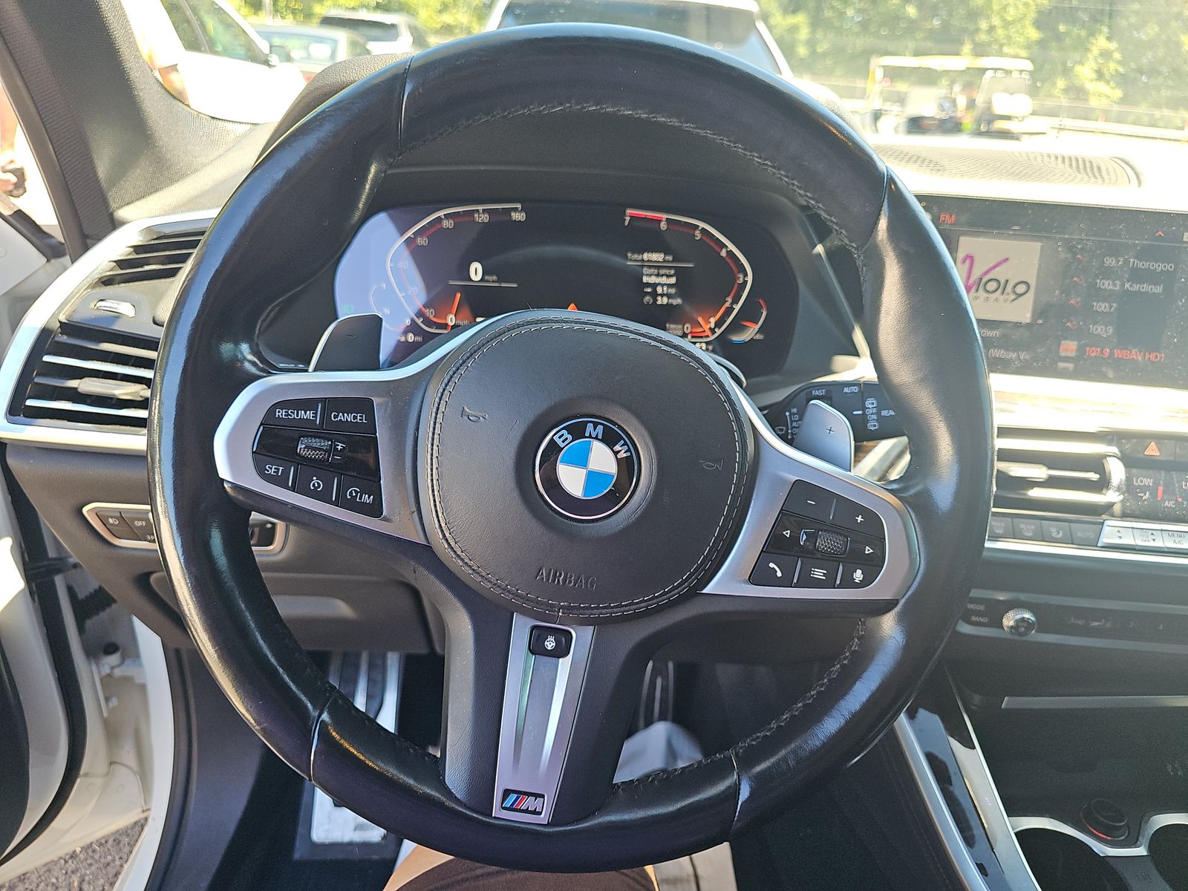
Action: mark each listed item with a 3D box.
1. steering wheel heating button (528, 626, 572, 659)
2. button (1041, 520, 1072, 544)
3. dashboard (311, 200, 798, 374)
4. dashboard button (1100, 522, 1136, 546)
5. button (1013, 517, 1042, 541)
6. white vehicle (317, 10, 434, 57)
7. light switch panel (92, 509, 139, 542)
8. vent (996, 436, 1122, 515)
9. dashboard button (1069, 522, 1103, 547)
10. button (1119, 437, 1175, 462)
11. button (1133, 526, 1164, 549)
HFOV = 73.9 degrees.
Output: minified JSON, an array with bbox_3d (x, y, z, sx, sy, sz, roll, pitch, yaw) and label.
[{"bbox_3d":[-0.020,0.090,0.364,0.018,0.013,0.006,8,-1,-5],"label":"steering wheel heating button"},{"bbox_3d":[0.300,0.057,0.515,0.019,0.013,0.008,5,-17,-2],"label":"button"},{"bbox_3d":[-0.021,-0.110,0.565,0.330,0.125,0.050,2,2,-3],"label":"dashboard"},{"bbox_3d":[0.340,0.059,0.515,0.020,0.014,0.009,5,-17,-2],"label":"dashboard button"},{"bbox_3d":[0.281,0.056,0.515,0.019,0.013,0.008,5,-17,-2],"label":"button"},{"bbox_3d":[-4.502,-8.474,17.493,1.900,1.760,4.700,3,26,-4],"label":"white vehicle"},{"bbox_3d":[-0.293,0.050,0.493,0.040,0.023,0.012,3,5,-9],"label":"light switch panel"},{"bbox_3d":[0.298,0.020,0.530,0.100,0.056,0.035,5,-6,-2],"label":"vent"},{"bbox_3d":[0.319,0.059,0.515,0.021,0.014,0.008,5,-17,-2],"label":"dashboard button"},{"bbox_3d":[0.364,0.003,0.523,0.036,0.013,0.008,5,-6,-2],"label":"button"},{"bbox_3d":[0.359,0.060,0.515,0.019,0.014,0.009,5,-17,-2],"label":"button"}]

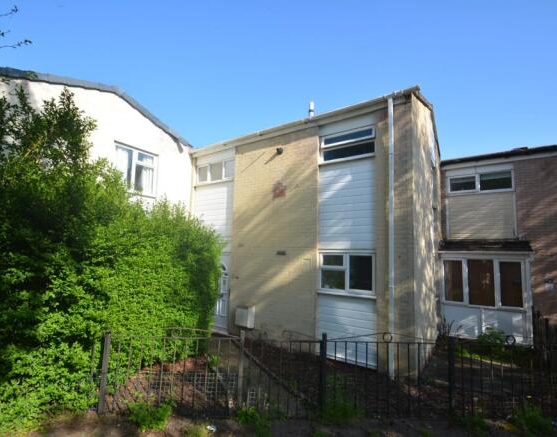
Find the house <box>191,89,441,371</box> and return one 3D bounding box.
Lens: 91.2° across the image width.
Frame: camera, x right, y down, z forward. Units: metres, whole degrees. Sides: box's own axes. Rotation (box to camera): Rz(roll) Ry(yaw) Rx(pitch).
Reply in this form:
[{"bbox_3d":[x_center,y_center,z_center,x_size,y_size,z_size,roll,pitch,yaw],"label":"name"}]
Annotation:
[{"bbox_3d":[1.387,0.175,8.800,6.540,6.160,5.440,-3,-7,36],"label":"house"}]

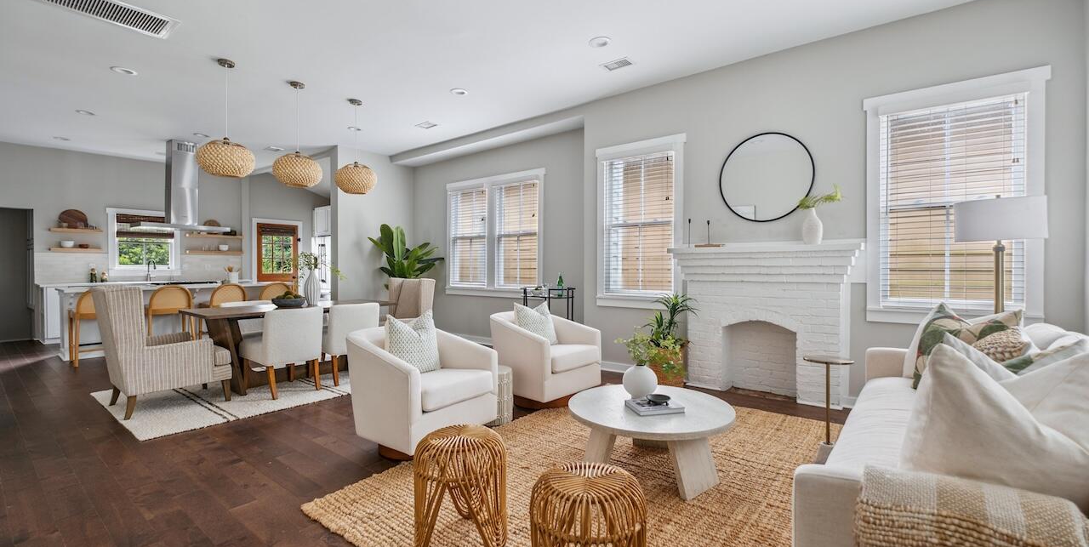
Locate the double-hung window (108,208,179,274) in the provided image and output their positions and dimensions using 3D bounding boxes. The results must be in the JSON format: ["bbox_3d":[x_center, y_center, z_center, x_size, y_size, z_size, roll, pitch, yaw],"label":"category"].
[{"bbox_3d":[-7.292,-0.555,8.317,0.080,1.186,1.051,0,1,38],"label":"double-hung window"}]

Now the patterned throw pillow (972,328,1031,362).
[{"bbox_3d":[2.075,0.387,2.129,0.140,0.310,0.380,25,-5,-11],"label":"patterned throw pillow"}]

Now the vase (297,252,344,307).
[{"bbox_3d":[-2.433,0.060,4.924,0.500,0.600,0.420,0,1,-26],"label":"vase"}]

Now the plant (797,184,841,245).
[{"bbox_3d":[2.284,-0.496,3.788,0.340,0.520,0.200,0,1,38],"label":"plant"}]

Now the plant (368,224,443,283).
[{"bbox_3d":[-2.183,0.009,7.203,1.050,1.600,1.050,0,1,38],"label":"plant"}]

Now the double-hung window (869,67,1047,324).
[{"bbox_3d":[3.028,-0.516,3.402,1.036,1.812,0.100,0,1,38],"label":"double-hung window"}]

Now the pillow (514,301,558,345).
[{"bbox_3d":[-0.086,0.473,4.273,0.430,0.420,0.160,-1,-15,-46],"label":"pillow"}]

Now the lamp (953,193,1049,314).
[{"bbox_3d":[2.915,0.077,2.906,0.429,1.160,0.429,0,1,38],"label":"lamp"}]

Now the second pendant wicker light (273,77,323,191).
[{"bbox_3d":[-2.584,-1.442,4.749,0.457,1.076,0.457,0,1,38],"label":"second pendant wicker light"}]

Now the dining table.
[{"bbox_3d":[-2.586,0.732,4.772,0.936,0.760,1.823,0,1,38],"label":"dining table"}]

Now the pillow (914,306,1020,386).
[{"bbox_3d":[2.159,0.415,2.336,0.170,0.505,0.505,16,2,6],"label":"pillow"}]

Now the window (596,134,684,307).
[{"bbox_3d":[1.018,-0.529,4.948,1.047,1.812,0.100,0,1,38],"label":"window"}]

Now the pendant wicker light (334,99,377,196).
[{"bbox_3d":[-2.182,-1.454,5.251,0.430,1.084,0.430,0,1,38],"label":"pendant wicker light"}]

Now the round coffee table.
[{"bbox_3d":[0.601,0.935,2.603,0.920,0.385,0.920,0,1,0],"label":"round coffee table"}]

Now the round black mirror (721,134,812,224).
[{"bbox_3d":[1.993,-0.865,4.105,0.793,0.793,0.030,0,1,38],"label":"round black mirror"}]

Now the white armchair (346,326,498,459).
[{"bbox_3d":[-0.848,0.765,3.176,0.780,0.725,0.780,0,1,36],"label":"white armchair"}]

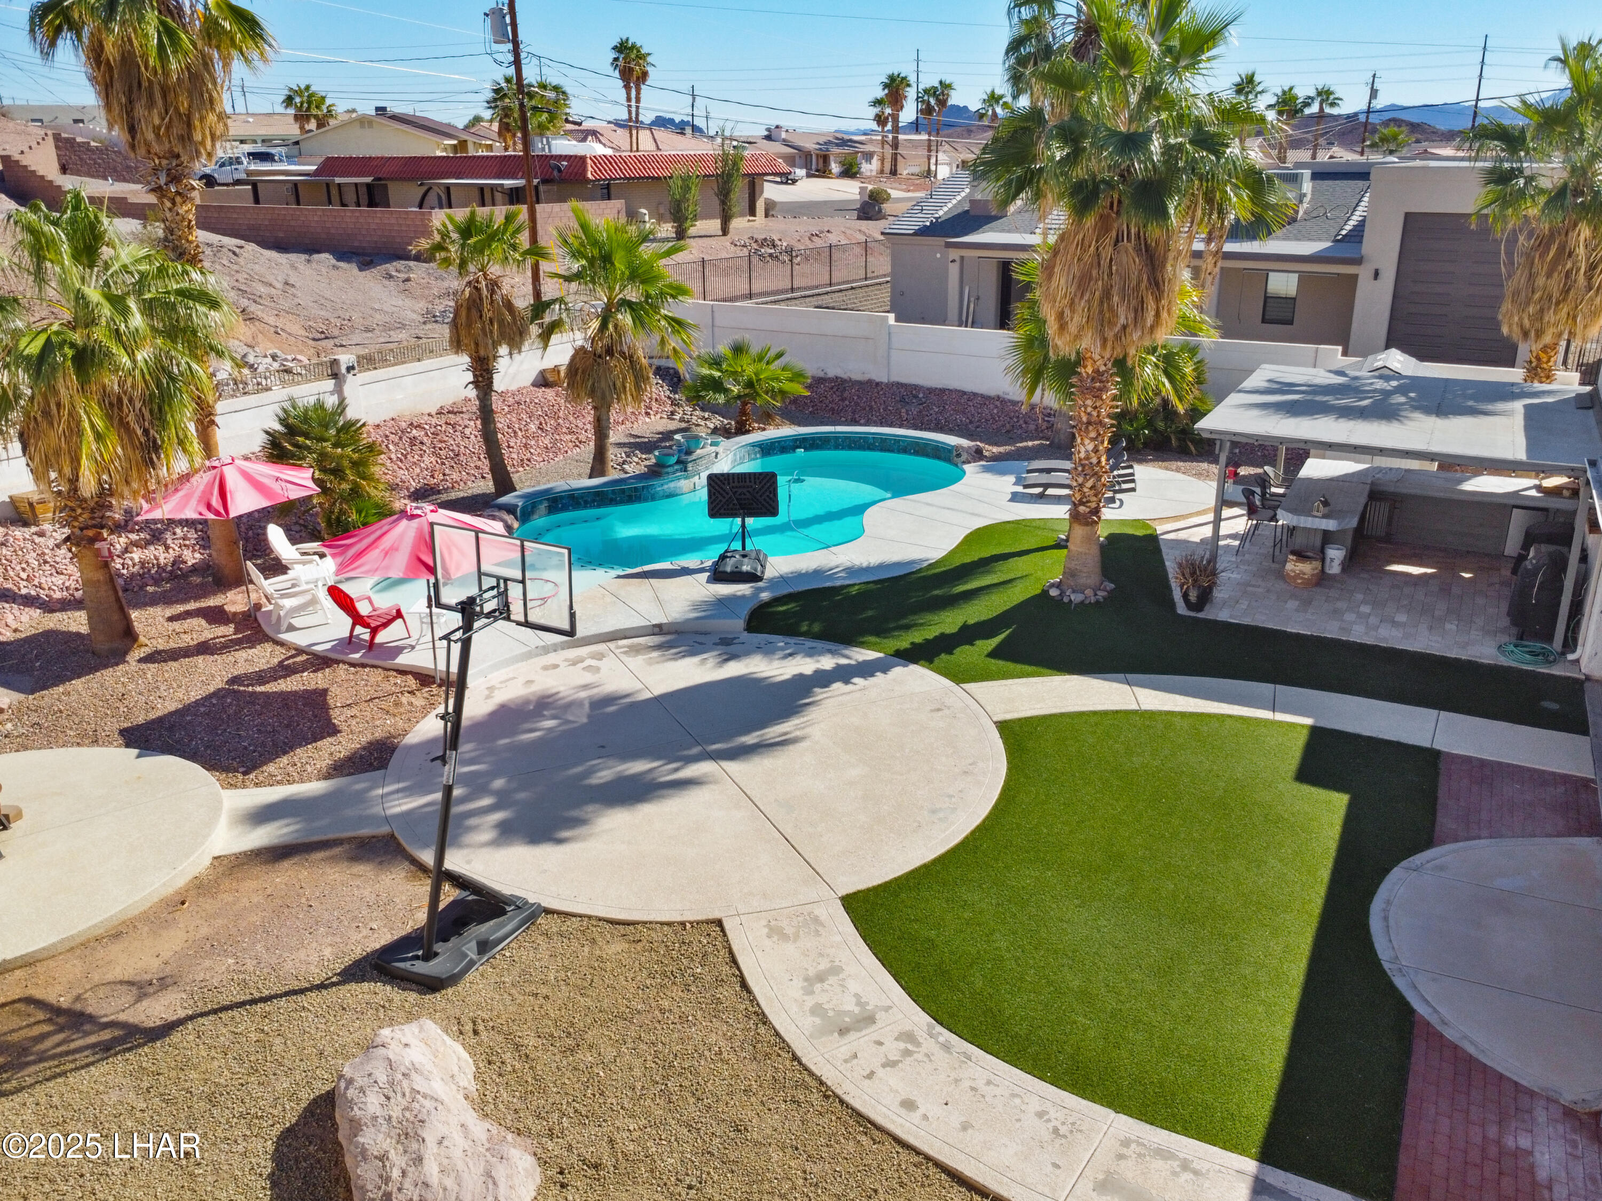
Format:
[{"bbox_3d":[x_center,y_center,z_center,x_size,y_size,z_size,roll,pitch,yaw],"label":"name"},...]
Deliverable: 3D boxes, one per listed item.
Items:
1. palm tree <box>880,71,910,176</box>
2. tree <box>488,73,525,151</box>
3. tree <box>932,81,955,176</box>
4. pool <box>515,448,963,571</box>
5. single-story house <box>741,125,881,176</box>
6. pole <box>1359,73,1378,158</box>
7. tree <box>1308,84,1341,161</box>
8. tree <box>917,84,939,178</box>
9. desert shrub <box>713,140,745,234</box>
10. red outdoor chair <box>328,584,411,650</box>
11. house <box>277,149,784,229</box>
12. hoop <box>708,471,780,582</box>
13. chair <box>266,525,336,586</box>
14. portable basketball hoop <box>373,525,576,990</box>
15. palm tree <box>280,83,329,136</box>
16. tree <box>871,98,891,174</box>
[{"bbox_3d":[9.798,-49.443,115.202,3.300,10.000,3.300,-1,19,0],"label":"palm tree"},{"bbox_3d":[-21.611,-34.795,83.069,3.000,8.500,3.000,-1,19,0],"label":"tree"},{"bbox_3d":[14.160,-46.923,110.343,2.600,9.040,2.600,-1,21,0],"label":"tree"},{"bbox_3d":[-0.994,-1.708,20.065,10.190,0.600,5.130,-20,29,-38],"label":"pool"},{"bbox_3d":[0.729,-50.840,126.208,14.000,4.689,11.000,-3,22,-7],"label":"single-story house"},{"bbox_3d":[57.705,-48.216,114.052,0.900,10.770,0.700,-1,22,0],"label":"pole"},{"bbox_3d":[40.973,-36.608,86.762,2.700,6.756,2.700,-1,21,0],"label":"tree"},{"bbox_3d":[14.036,-52.074,123.796,2.300,9.420,2.300,-1,22,0],"label":"tree"},{"bbox_3d":[-3.376,-19.821,53.298,1.600,4.300,1.600,-1,19,0],"label":"desert shrub"},{"bbox_3d":[-5.795,0.151,14.835,0.730,0.920,0.800,12,26,29],"label":"red outdoor chair"},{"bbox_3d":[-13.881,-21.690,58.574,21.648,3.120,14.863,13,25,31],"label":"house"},{"bbox_3d":[-0.900,-1.234,17.402,1.100,1.460,1.580,-1,19,0],"label":"hoop"},{"bbox_3d":[-7.469,-0.629,16.658,0.850,0.960,0.760,-4,19,-8],"label":"chair"},{"bbox_3d":[-2.643,1.140,9.094,1.449,3.227,2.120,10,24,25],"label":"portable basketball hoop"},{"bbox_3d":[-38.099,-36.093,86.447,3.300,7.590,3.300,-1,22,0],"label":"palm tree"},{"bbox_3d":[8.678,-48.807,116.634,2.300,7.457,2.300,-1,21,0],"label":"tree"}]

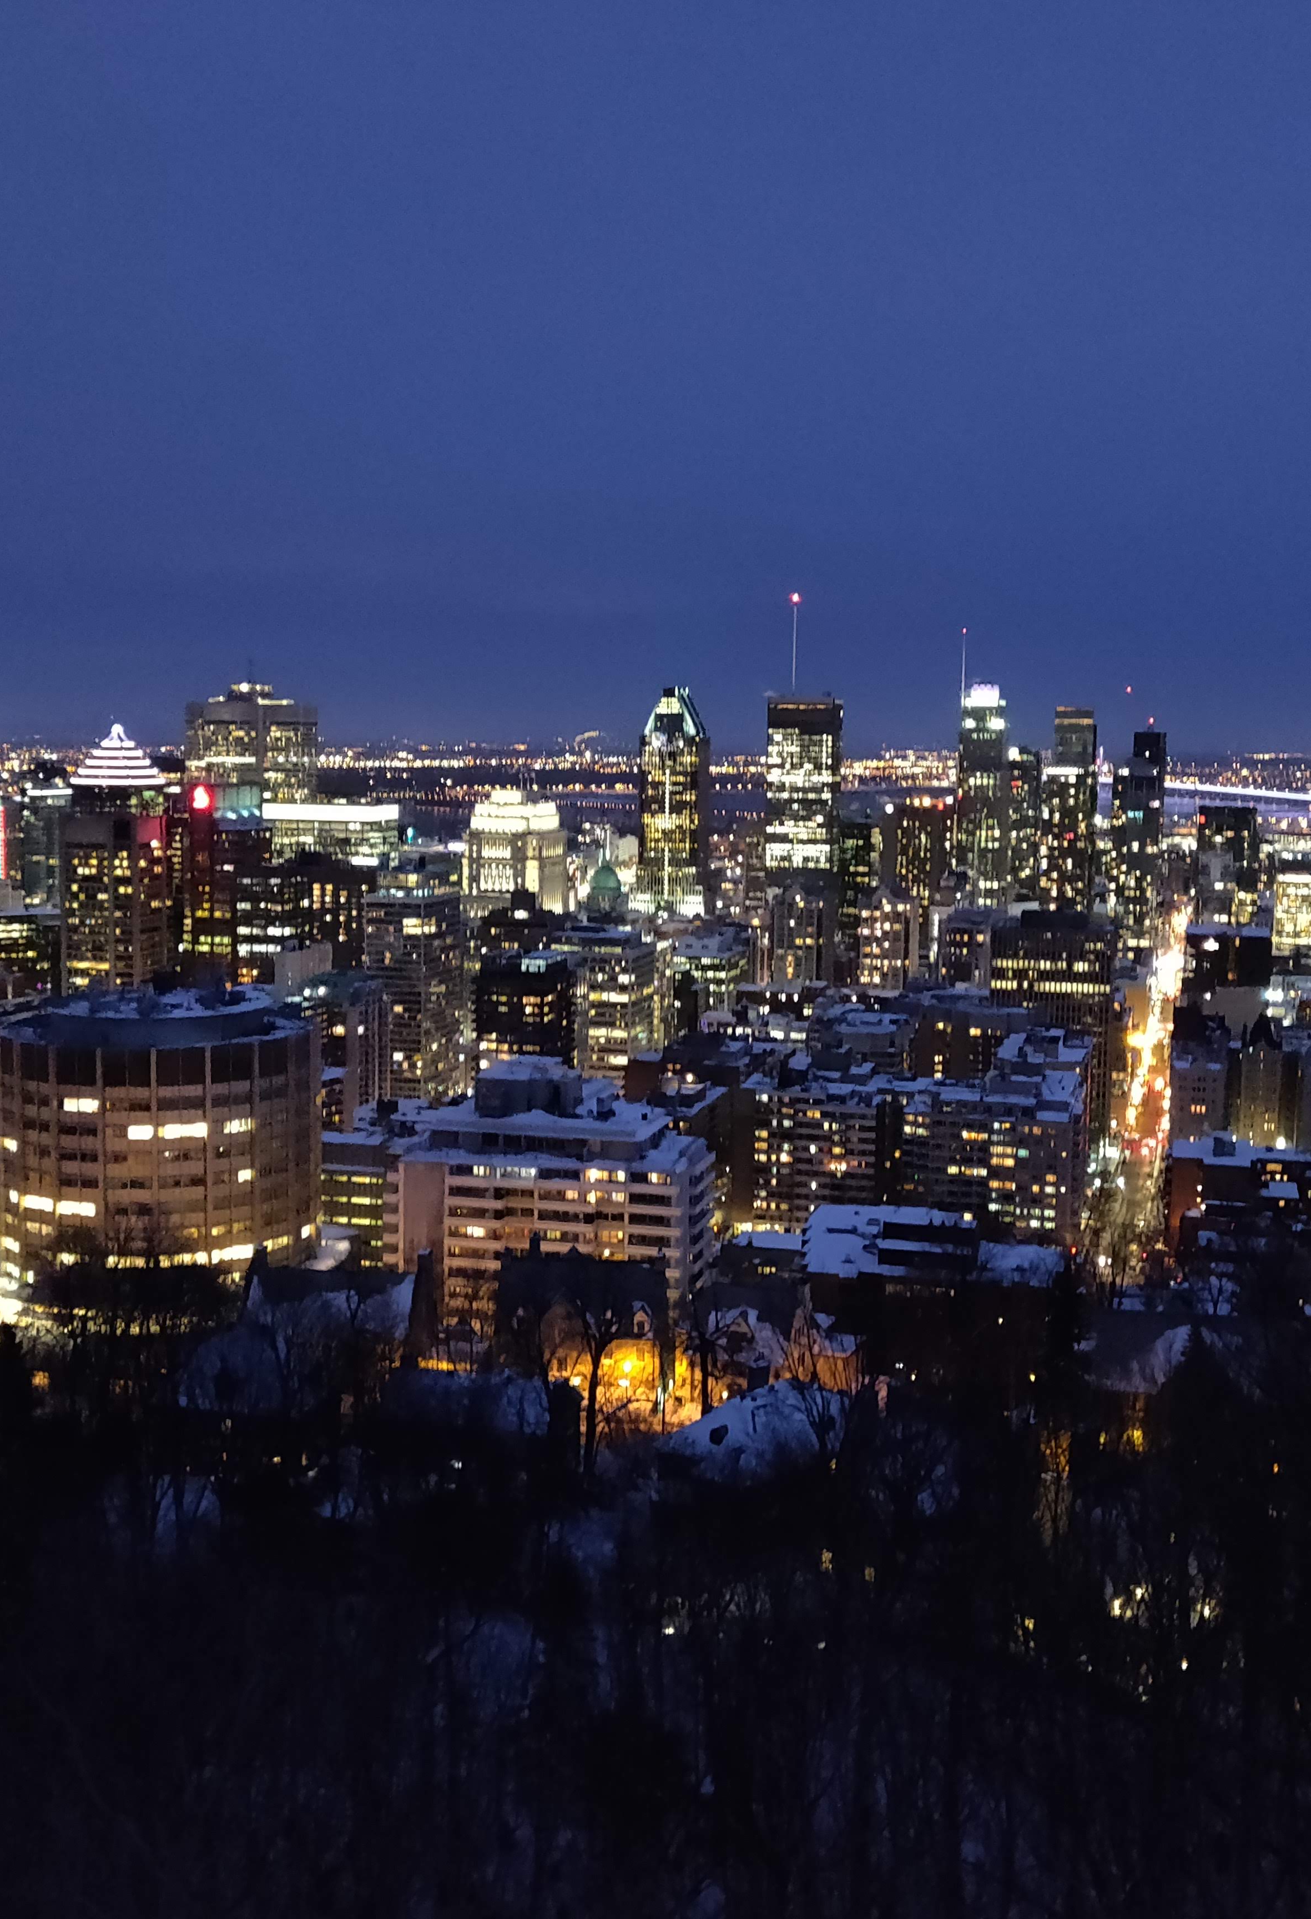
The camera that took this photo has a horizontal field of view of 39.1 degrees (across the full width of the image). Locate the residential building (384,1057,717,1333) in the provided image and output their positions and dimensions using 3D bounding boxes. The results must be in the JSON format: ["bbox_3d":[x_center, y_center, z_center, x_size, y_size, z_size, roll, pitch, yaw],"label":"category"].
[{"bbox_3d":[-15.170,31.960,266.230,43.000,34.000,20.000,2,7,10],"label":"residential building"}]

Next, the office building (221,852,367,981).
[{"bbox_3d":[-165.740,-9.060,852.740,38.000,76.000,56.000,3,7,16],"label":"office building"}]

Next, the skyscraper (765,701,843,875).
[{"bbox_3d":[107.090,-96.880,1328.830,45.000,183.000,34.000,3,7,17],"label":"skyscraper"}]

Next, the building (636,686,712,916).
[{"bbox_3d":[15.770,-127.670,1565.990,47.930,205.000,47.930,3,7,16],"label":"building"}]

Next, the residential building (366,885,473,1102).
[{"bbox_3d":[-85.390,19.070,671.980,25.050,90.000,38.540,3,7,16],"label":"residential building"}]

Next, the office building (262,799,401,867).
[{"bbox_3d":[-194.180,-39.100,1108.150,69.000,110.000,37.000,3,7,16],"label":"office building"}]

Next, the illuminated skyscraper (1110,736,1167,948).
[{"bbox_3d":[390.720,-97.160,1496.110,37.000,172.000,34.000,3,7,16],"label":"illuminated skyscraper"}]

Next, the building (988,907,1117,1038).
[{"bbox_3d":[140.190,25.390,652.860,41.000,85.000,30.000,3,7,17],"label":"building"}]

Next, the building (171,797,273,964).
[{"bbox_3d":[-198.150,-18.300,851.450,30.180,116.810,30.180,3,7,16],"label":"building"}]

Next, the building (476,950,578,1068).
[{"bbox_3d":[-45.850,30.350,647.050,27.000,64.000,26.000,3,7,17],"label":"building"}]

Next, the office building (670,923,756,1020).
[{"bbox_3d":[19.010,14.800,669.290,21.000,52.000,32.000,3,7,16],"label":"office building"}]

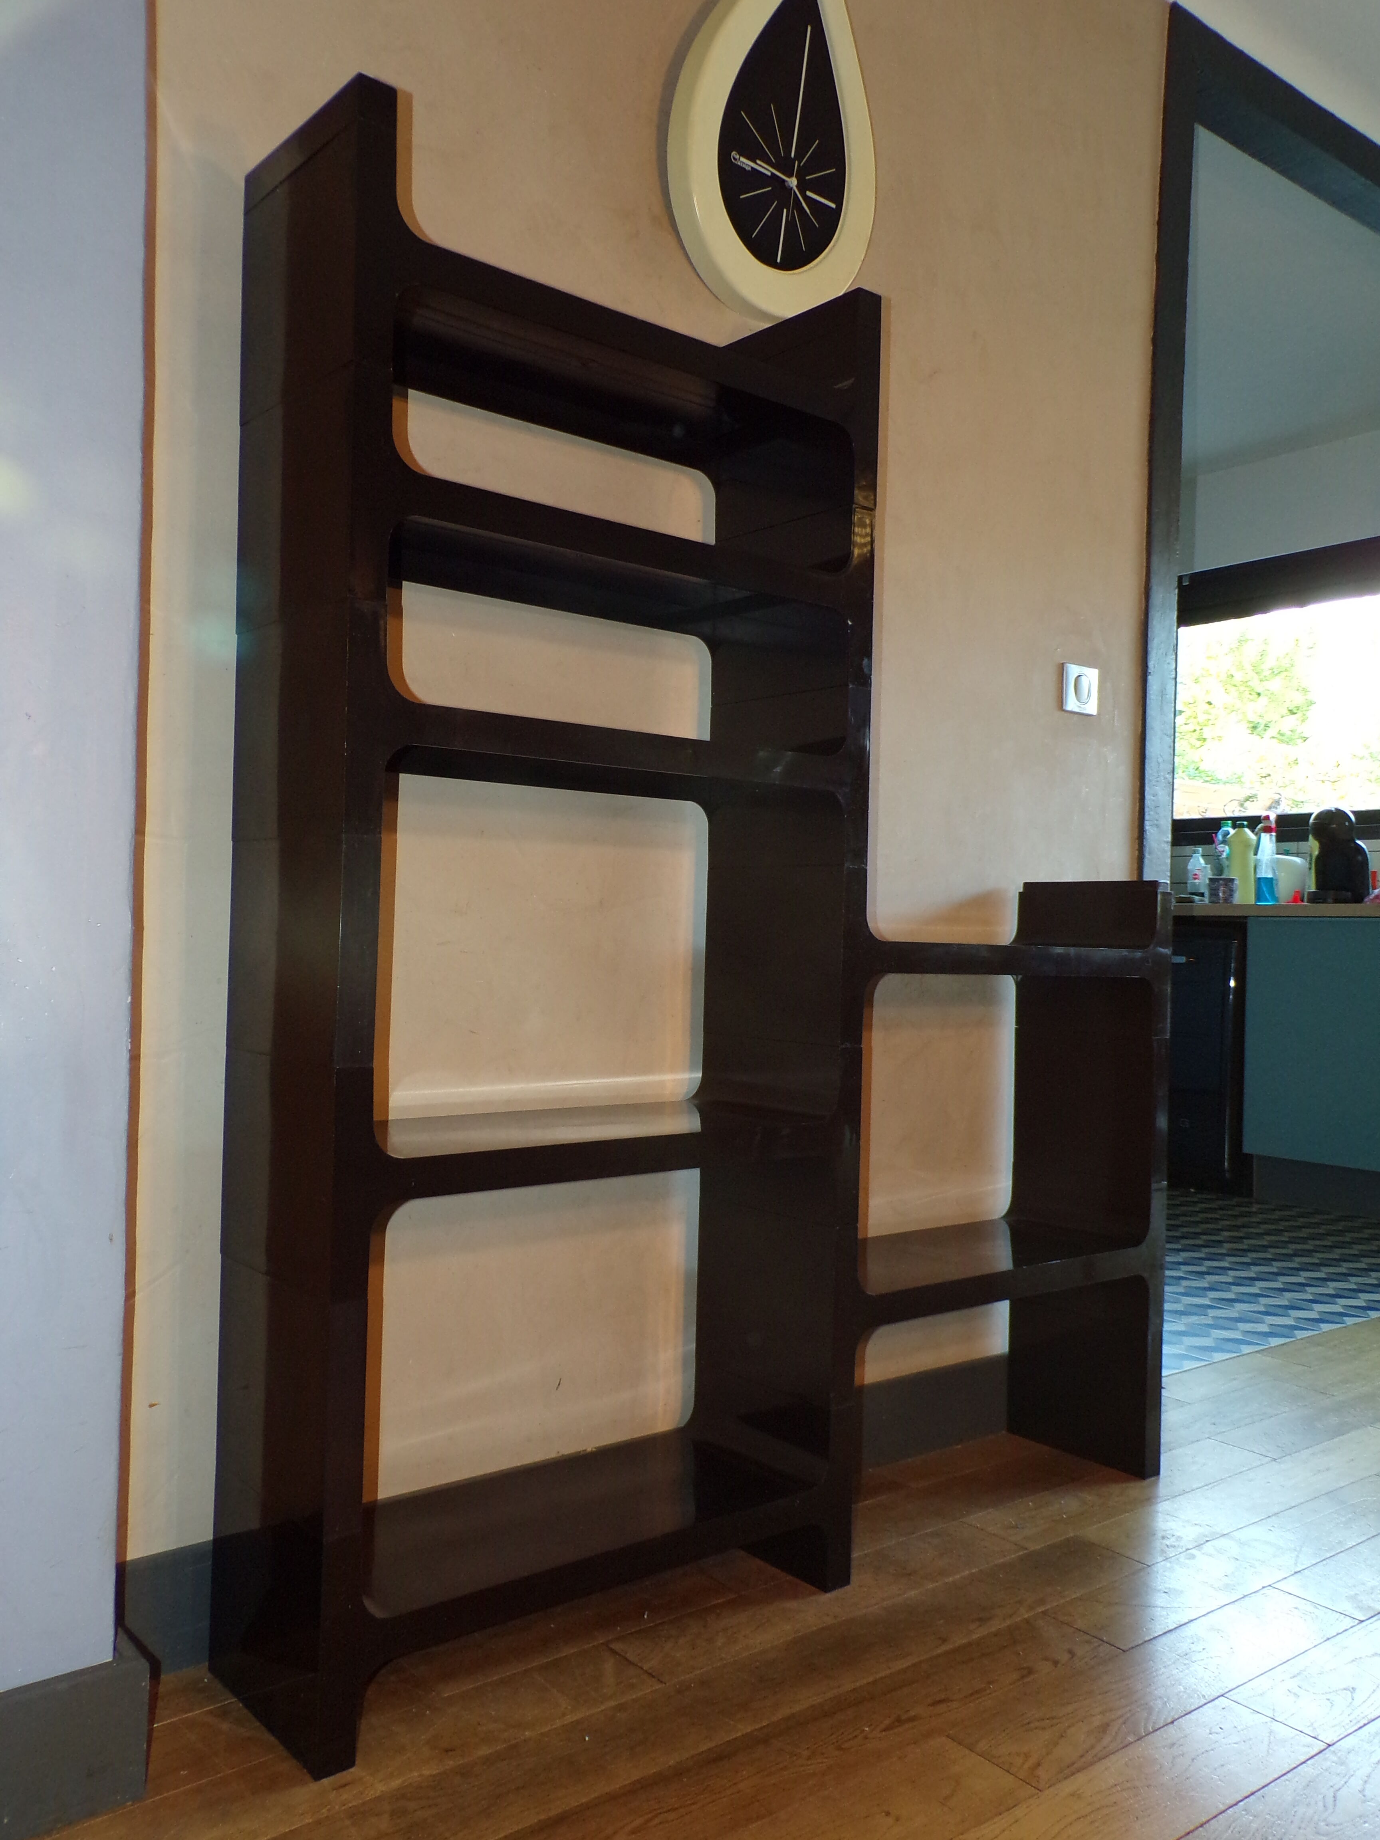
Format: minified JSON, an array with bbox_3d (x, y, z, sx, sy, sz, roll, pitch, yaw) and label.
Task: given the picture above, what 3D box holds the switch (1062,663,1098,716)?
[{"bbox_3d":[0.671,-0.395,2.555,0.080,0.080,0.012,2,-1,-38],"label":"switch"}]

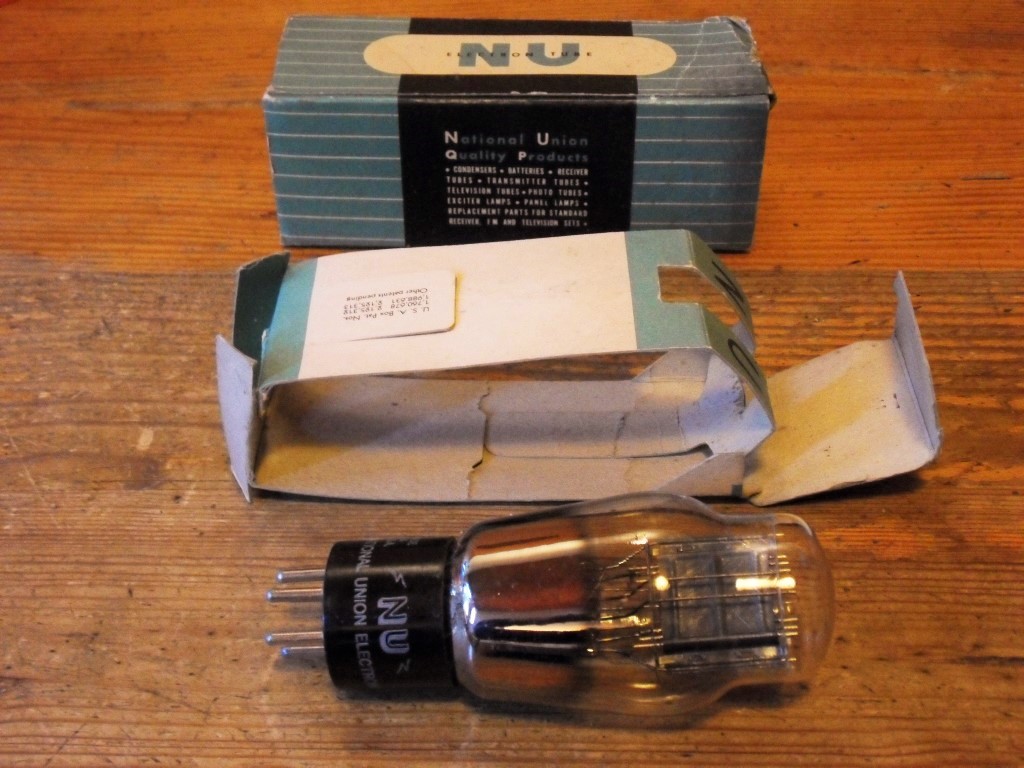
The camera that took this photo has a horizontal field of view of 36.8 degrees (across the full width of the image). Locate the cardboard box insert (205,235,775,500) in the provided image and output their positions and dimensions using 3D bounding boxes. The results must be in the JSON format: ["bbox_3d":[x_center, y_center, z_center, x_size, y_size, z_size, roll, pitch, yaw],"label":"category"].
[{"bbox_3d":[-0.004,-0.006,0.423,0.150,0.053,0.058,1,39,1],"label":"cardboard box insert"}]

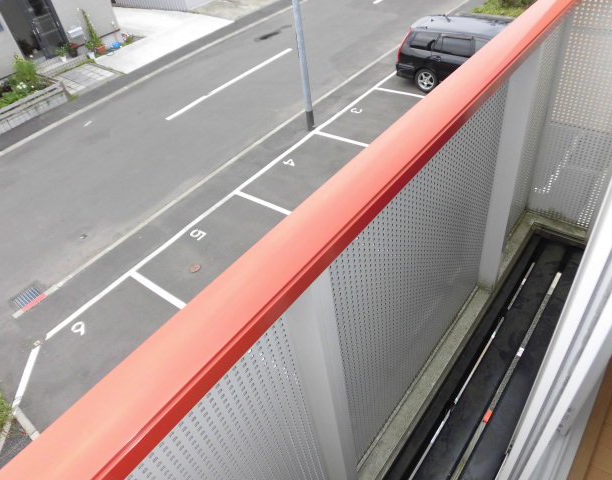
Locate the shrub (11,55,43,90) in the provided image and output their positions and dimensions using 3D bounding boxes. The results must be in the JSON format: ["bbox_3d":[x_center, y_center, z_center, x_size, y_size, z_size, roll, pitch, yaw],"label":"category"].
[{"bbox_3d":[-9.192,-5.523,14.565,0.600,0.950,0.620,23,51,32],"label":"shrub"}]

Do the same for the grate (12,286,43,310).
[{"bbox_3d":[-4.622,0.966,7.386,0.300,0.040,0.390,23,51,32],"label":"grate"}]

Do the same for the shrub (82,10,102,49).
[{"bbox_3d":[-7.888,-7.694,16.259,0.420,1.320,0.420,23,51,32],"label":"shrub"}]

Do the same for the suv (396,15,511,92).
[{"bbox_3d":[4.427,-4.184,10.190,4.500,1.460,1.690,25,52,34],"label":"suv"}]

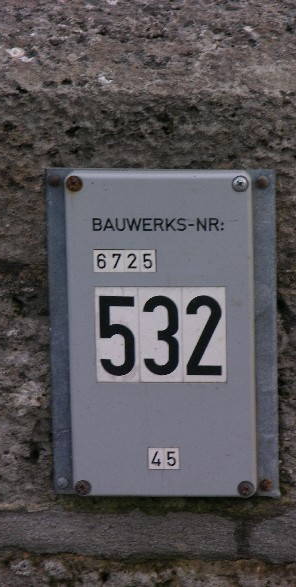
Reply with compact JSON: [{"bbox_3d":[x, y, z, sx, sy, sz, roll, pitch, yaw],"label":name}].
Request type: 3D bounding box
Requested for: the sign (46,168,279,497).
[{"bbox_3d":[0.010,0.024,2.870,0.138,0.204,0.013,0,15,5],"label":"sign"}]

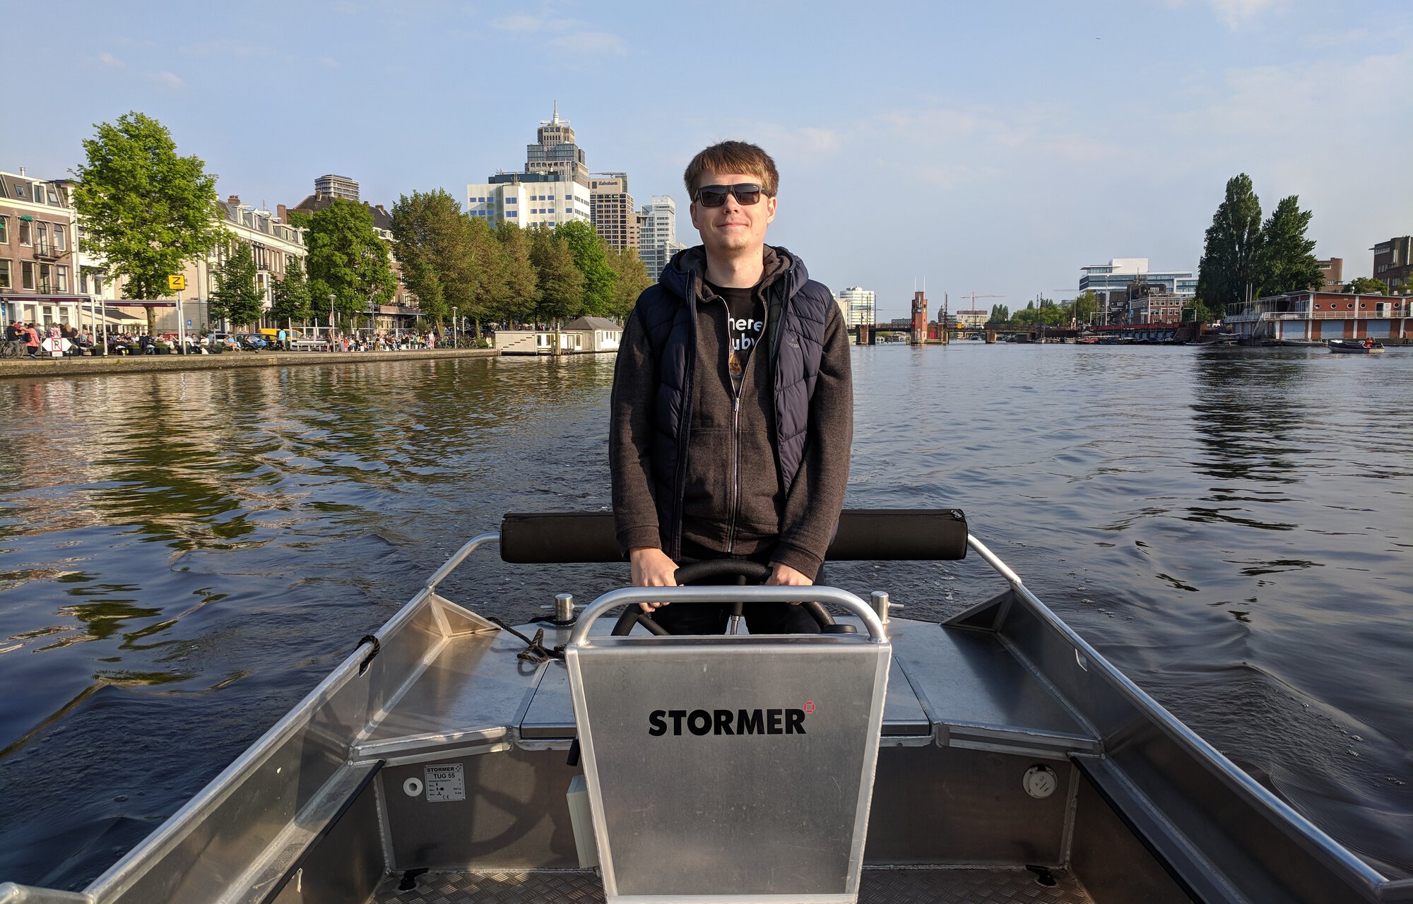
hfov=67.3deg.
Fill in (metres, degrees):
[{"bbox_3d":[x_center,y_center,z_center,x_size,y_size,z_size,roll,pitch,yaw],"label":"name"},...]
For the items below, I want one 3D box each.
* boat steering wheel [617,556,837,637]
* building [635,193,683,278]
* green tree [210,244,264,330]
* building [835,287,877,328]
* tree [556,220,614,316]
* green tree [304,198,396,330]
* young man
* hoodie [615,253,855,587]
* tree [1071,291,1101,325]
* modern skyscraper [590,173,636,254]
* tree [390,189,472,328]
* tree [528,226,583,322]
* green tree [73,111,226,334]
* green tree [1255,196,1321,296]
[{"bbox_3d":[0.034,0.415,1.980,0.450,0.450,0.100,0,18,0],"label":"boat steering wheel"},{"bbox_3d":[-30.682,-119.757,694.264,27.000,94.406,25.000,-2,6,-17],"label":"building"},{"bbox_3d":[-38.126,-12.643,86.145,5.000,8.719,5.000,0,6,0],"label":"green tree"},{"bbox_3d":[139.774,-128.422,992.000,35.000,51.121,28.000,-1,6,-7],"label":"building"},{"bbox_3d":[-17.676,-24.609,155.274,9.000,18.140,9.000,0,6,0],"label":"tree"},{"bbox_3d":[-33.227,-16.509,98.813,8.500,13.887,8.500,0,6,0],"label":"green tree"},{"bbox_3d":[0.054,0.223,2.377,0.555,1.810,0.530,0,6,0],"label":"young man"},{"bbox_3d":[0.054,-0.103,2.362,0.555,0.721,0.450,0,6,0],"label":"hoodie"},{"bbox_3d":[101.183,-35.954,282.782,8.000,13.545,8.000,0,6,0],"label":"tree"},{"bbox_3d":[-71.540,-147.563,813.943,33.000,124.883,30.000,1,6,7],"label":"modern skyscraper"},{"bbox_3d":[-29.727,-19.789,114.548,9.600,16.907,9.600,0,6,0],"label":"tree"},{"bbox_3d":[-20.497,-22.488,144.437,7.800,16.198,7.800,0,6,0],"label":"tree"},{"bbox_3d":[-37.148,-14.603,70.858,10.200,15.965,10.200,0,6,0],"label":"green tree"},{"bbox_3d":[99.859,-31.489,182.691,12.000,24.887,12.000,0,6,0],"label":"green tree"}]

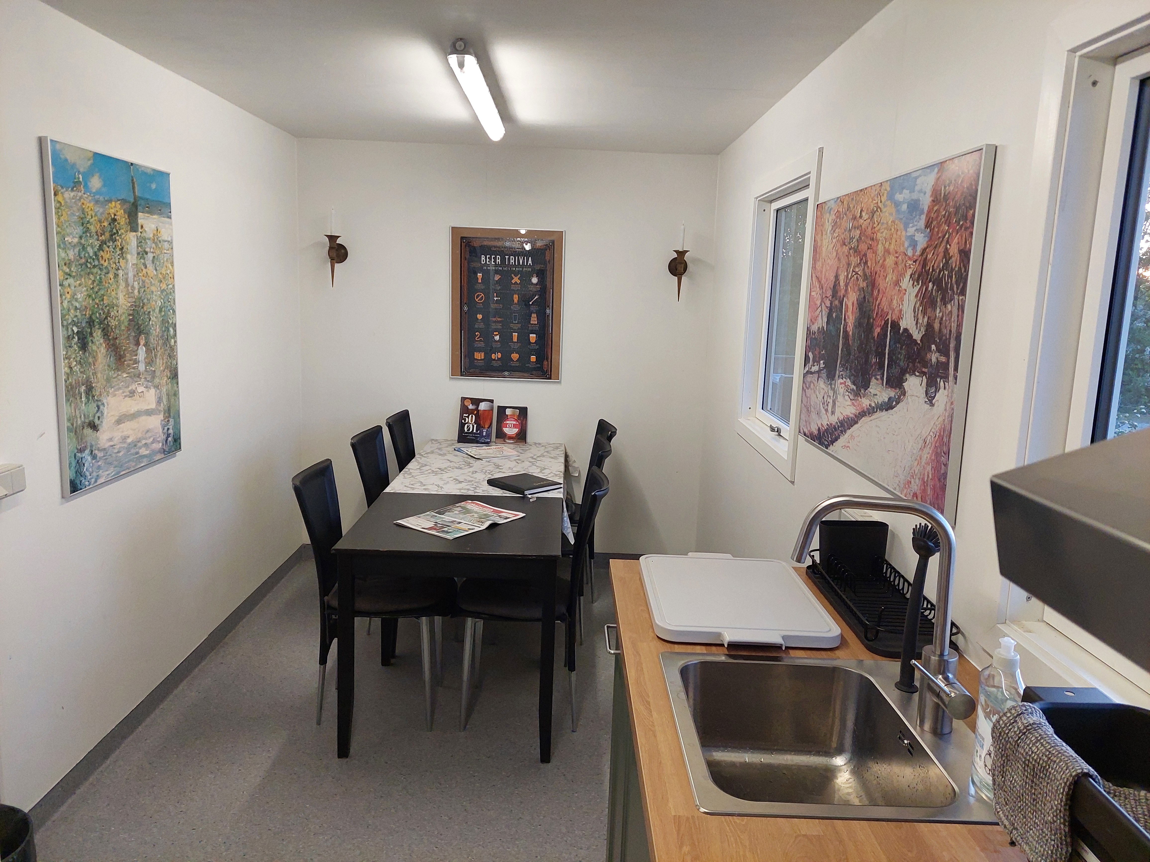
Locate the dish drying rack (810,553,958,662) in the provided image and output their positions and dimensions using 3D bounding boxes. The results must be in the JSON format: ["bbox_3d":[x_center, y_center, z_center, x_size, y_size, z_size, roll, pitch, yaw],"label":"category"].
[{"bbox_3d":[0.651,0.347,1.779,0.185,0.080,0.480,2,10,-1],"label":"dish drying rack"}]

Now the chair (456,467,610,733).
[{"bbox_3d":[-0.161,0.611,3.068,0.527,0.918,0.390,2,10,-1],"label":"chair"}]

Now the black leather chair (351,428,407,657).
[{"bbox_3d":[-0.704,0.462,3.817,0.530,0.910,0.410,2,10,-1],"label":"black leather chair"}]

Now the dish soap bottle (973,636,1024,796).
[{"bbox_3d":[0.580,0.384,1.123,0.048,0.217,0.076,2,10,-1],"label":"dish soap bottle"}]

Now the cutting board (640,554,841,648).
[{"bbox_3d":[0.331,0.354,1.783,0.362,0.032,0.517,2,10,-1],"label":"cutting board"}]

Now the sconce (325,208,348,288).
[{"bbox_3d":[-1.263,-0.959,4.353,0.106,0.405,0.160,2,10,-1],"label":"sconce"}]

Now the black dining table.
[{"bbox_3d":[-0.426,0.688,3.088,0.739,0.735,0.752,2,10,-1],"label":"black dining table"}]

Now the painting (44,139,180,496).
[{"bbox_3d":[-1.489,-0.365,2.728,0.026,1.017,0.705,2,10,-1],"label":"painting"}]

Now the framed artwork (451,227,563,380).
[{"bbox_3d":[-0.374,-0.689,4.555,0.614,0.816,0.020,2,10,-1],"label":"framed artwork"}]

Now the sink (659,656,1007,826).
[{"bbox_3d":[0.387,0.544,1.312,0.466,0.181,0.473,2,10,-1],"label":"sink"}]

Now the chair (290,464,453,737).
[{"bbox_3d":[-0.704,0.592,3.066,0.550,0.918,0.390,2,10,-1],"label":"chair"}]

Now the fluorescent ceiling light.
[{"bbox_3d":[-0.345,-1.245,3.131,0.100,0.095,1.260,2,10,-1],"label":"fluorescent ceiling light"}]

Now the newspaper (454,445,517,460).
[{"bbox_3d":[-0.434,0.110,4.199,0.270,0.015,0.330,-4,12,-33],"label":"newspaper"}]

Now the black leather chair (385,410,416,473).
[{"bbox_3d":[-0.670,0.386,4.263,0.543,0.918,0.390,2,10,-1],"label":"black leather chair"}]

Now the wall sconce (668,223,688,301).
[{"bbox_3d":[0.556,-0.886,4.380,0.106,0.396,0.160,2,10,-1],"label":"wall sconce"}]

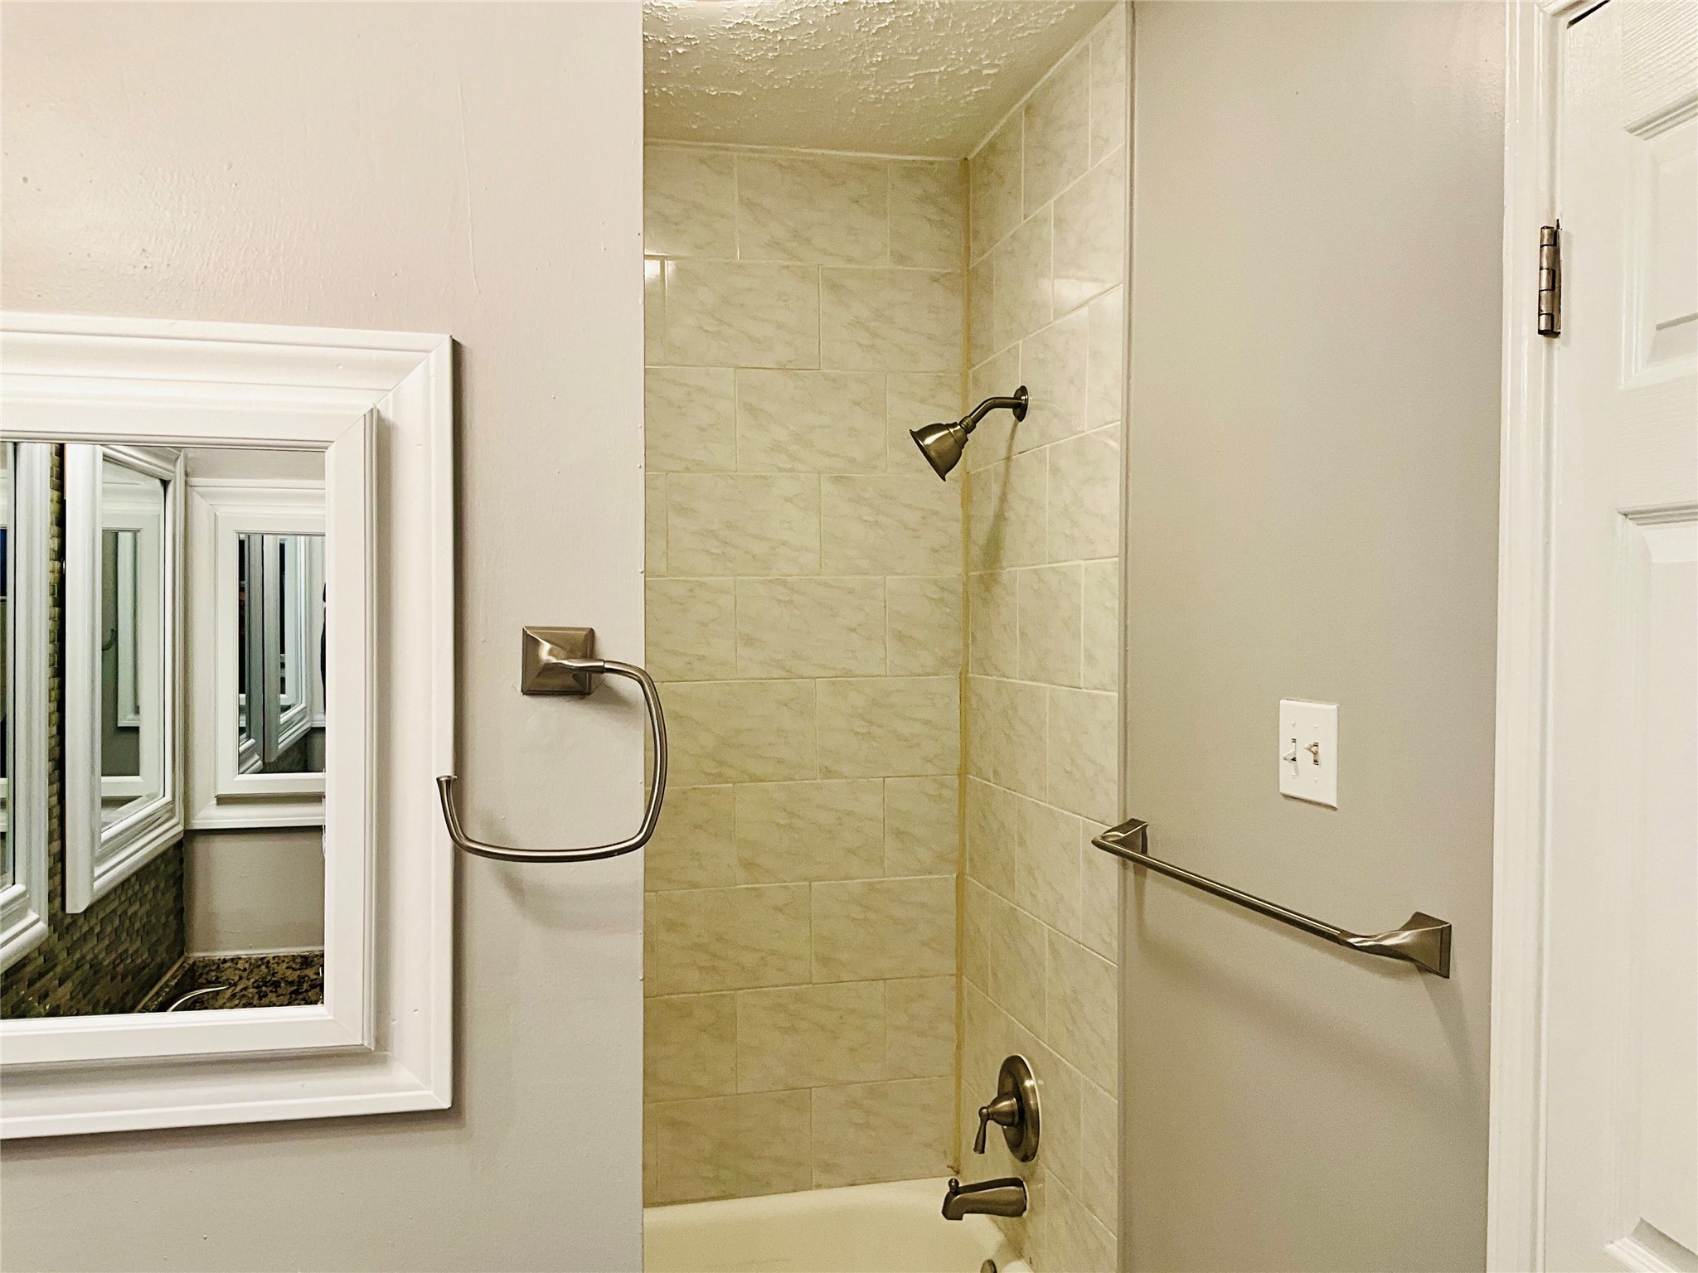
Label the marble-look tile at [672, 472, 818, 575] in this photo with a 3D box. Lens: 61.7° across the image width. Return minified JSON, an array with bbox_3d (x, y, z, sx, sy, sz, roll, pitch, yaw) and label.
[{"bbox_3d":[-0.209,-0.220,2.780,0.299,0.200,0.010,0,1,-13],"label":"marble-look tile"}]

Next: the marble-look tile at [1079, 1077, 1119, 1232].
[{"bbox_3d":[0.390,0.798,2.195,0.010,0.200,0.139,0,1,-13],"label":"marble-look tile"}]

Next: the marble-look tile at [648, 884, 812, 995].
[{"bbox_3d":[-0.224,0.593,2.790,0.306,0.202,0.010,0,1,-13],"label":"marble-look tile"}]

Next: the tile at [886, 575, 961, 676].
[{"bbox_3d":[0.155,-0.021,2.881,0.159,0.200,0.010,0,1,-14],"label":"tile"}]

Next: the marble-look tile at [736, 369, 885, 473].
[{"bbox_3d":[-0.071,-0.426,2.836,0.308,0.203,0.012,0,1,-15],"label":"marble-look tile"}]

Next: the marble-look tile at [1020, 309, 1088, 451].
[{"bbox_3d":[0.345,-0.423,2.390,0.010,0.202,0.306,0,1,-13],"label":"marble-look tile"}]

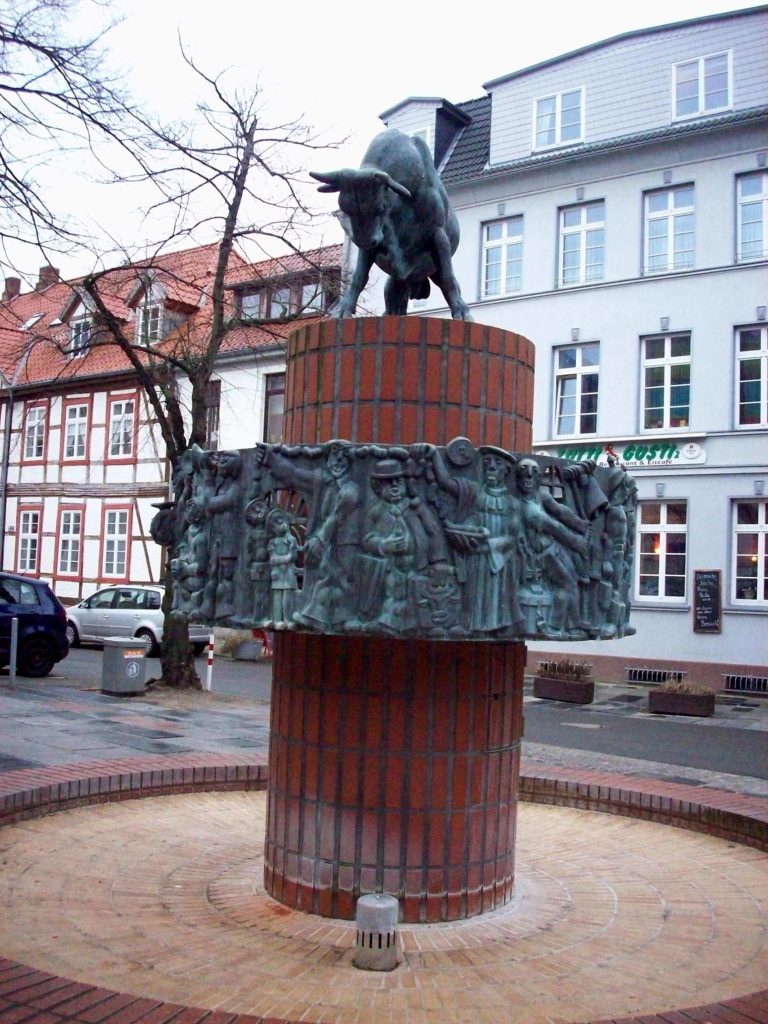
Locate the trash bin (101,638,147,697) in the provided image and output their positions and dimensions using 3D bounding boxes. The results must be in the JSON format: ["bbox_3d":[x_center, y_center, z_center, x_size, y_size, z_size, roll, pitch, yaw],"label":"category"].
[{"bbox_3d":[-3.587,2.132,15.126,0.571,0.778,0.571,6,-5,-40],"label":"trash bin"}]

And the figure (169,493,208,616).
[{"bbox_3d":[-0.945,0.215,5.290,0.120,0.571,0.220,4,-5,-27],"label":"figure"}]

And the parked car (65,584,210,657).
[{"bbox_3d":[-5.856,2.499,25.770,4.390,1.640,1.800,-1,-5,36],"label":"parked car"}]

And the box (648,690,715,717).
[{"bbox_3d":[4.359,2.782,15.979,0.844,0.296,0.416,0,-5,31],"label":"box"}]

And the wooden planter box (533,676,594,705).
[{"bbox_3d":[2.852,2.817,17.325,0.874,0.305,0.340,-1,-5,34],"label":"wooden planter box"}]

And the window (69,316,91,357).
[{"bbox_3d":[-8.837,-5.127,31.975,0.986,1.151,0.200,-1,-5,41],"label":"window"}]

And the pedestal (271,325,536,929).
[{"bbox_3d":[0.085,0.506,5.628,1.276,2.746,1.276,2,-4,0],"label":"pedestal"}]

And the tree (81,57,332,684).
[{"bbox_3d":[-2.768,-2.386,17.661,4.000,10.244,4.000,2,-4,0],"label":"tree"}]

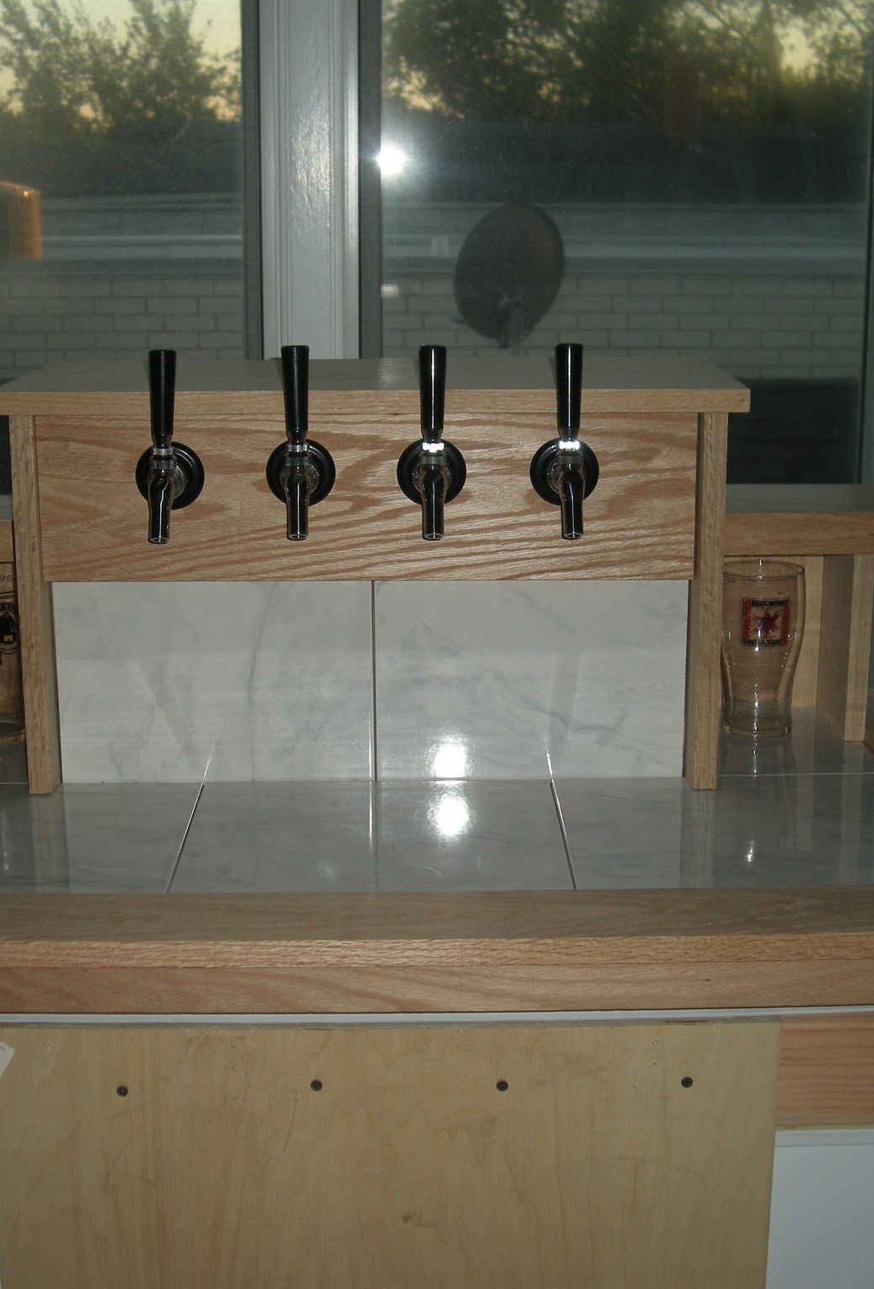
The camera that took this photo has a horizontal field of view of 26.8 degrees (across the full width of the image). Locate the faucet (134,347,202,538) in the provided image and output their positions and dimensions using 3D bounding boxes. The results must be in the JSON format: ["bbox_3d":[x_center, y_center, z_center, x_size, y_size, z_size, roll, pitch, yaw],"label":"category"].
[{"bbox_3d":[-0.221,-0.162,1.474,0.057,0.150,0.092,0,14,-1],"label":"faucet"}]

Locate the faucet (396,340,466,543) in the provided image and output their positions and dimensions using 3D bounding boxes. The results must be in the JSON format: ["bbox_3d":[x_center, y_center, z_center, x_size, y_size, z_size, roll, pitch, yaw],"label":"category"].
[{"bbox_3d":[-0.004,-0.163,1.477,0.057,0.150,0.092,0,14,-1],"label":"faucet"}]

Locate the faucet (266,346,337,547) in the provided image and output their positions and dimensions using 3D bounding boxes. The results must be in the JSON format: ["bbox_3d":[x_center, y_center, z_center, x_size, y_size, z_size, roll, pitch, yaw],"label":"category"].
[{"bbox_3d":[-0.112,-0.163,1.476,0.057,0.150,0.092,0,14,-1],"label":"faucet"}]

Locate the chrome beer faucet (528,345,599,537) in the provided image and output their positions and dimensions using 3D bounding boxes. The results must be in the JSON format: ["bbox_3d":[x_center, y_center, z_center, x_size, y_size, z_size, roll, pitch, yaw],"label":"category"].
[{"bbox_3d":[0.107,-0.164,1.478,0.057,0.150,0.092,0,14,-1],"label":"chrome beer faucet"}]

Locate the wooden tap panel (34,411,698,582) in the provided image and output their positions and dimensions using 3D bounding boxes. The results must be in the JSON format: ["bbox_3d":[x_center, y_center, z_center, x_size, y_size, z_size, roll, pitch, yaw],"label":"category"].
[{"bbox_3d":[-0.056,-0.124,1.525,0.545,0.142,0.020,0,14,-1],"label":"wooden tap panel"}]

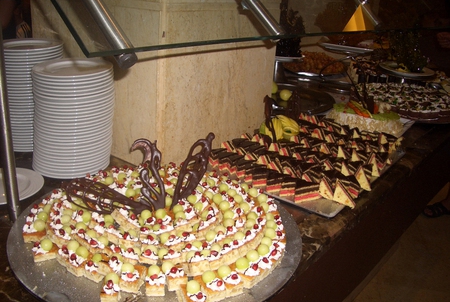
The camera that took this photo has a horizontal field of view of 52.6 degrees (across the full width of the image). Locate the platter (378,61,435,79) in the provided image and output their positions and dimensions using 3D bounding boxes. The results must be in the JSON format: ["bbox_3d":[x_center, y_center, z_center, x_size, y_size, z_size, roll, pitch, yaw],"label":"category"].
[{"bbox_3d":[1.090,-0.483,2.730,0.322,0.034,0.322,13,23,19],"label":"platter"}]

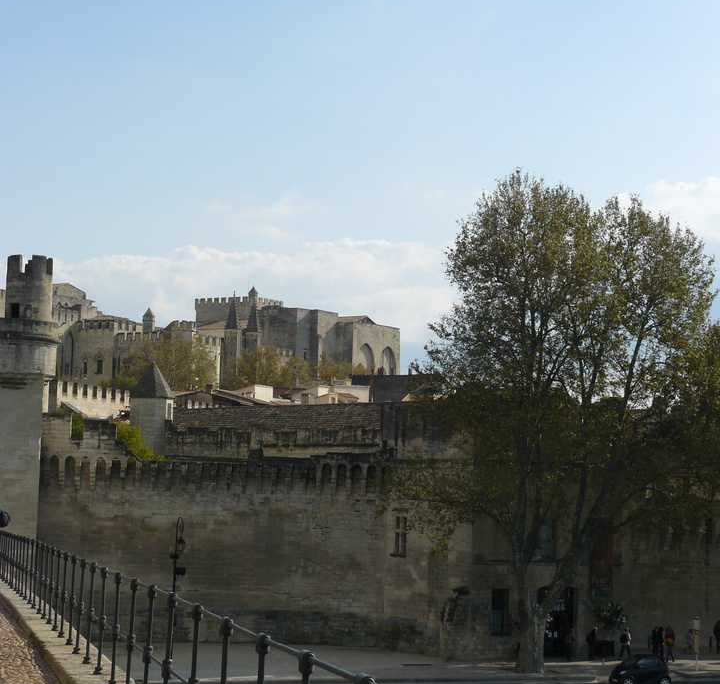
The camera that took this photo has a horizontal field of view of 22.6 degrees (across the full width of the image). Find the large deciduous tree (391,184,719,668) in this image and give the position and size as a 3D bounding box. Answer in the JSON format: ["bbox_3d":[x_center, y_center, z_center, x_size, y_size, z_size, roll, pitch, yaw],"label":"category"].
[{"bbox_3d":[9.799,3.806,90.350,16.139,25.260,15.000,1,-5,0],"label":"large deciduous tree"}]

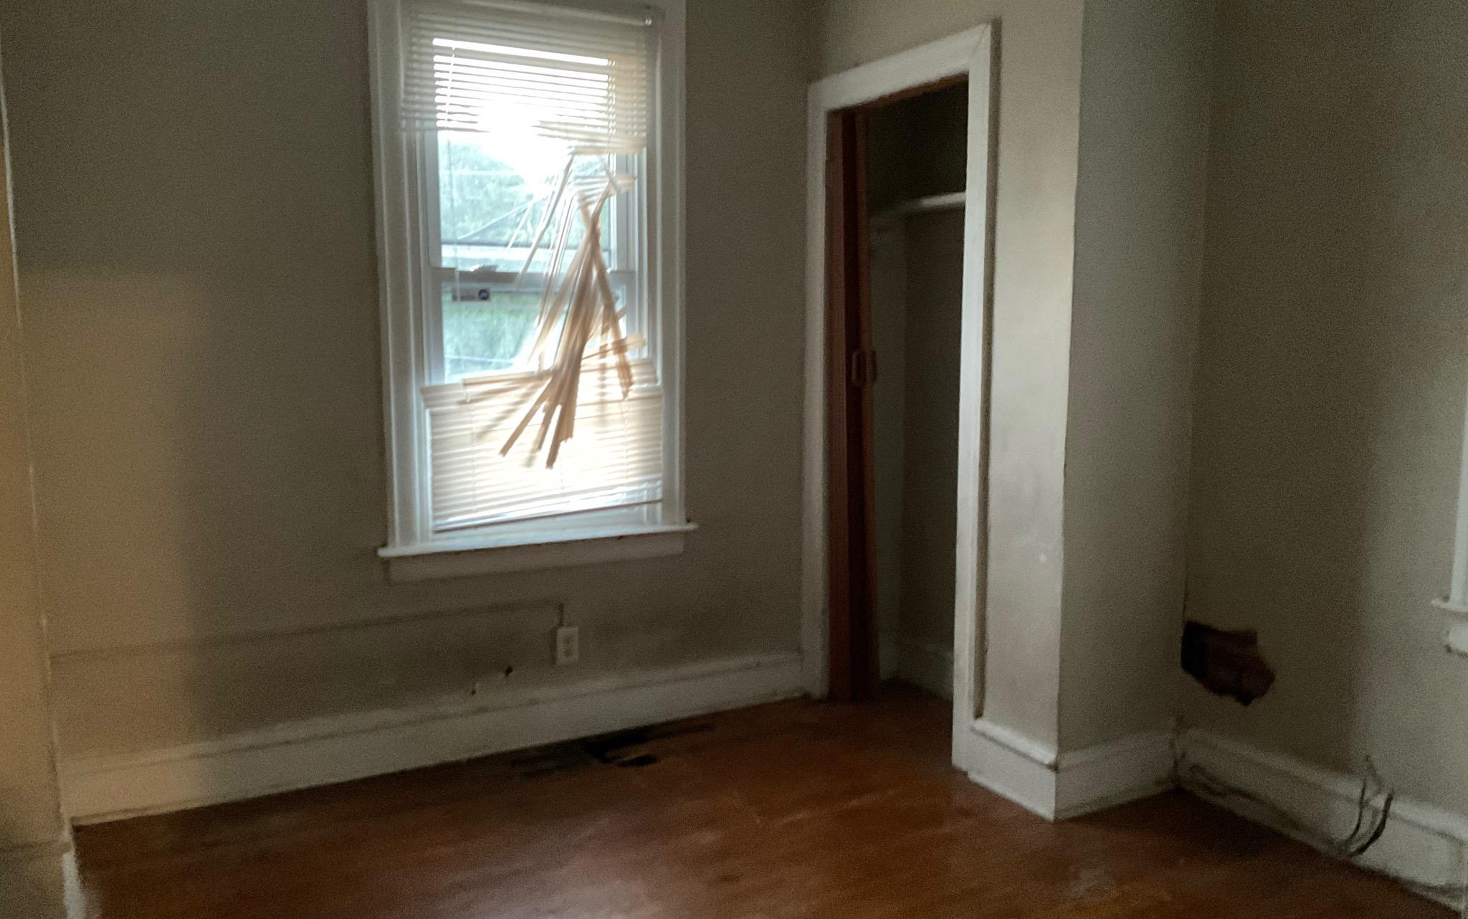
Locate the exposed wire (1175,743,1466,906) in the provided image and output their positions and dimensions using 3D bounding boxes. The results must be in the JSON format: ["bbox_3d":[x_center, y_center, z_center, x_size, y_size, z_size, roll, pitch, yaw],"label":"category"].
[{"bbox_3d":[1.442,0.845,3.124,0.070,0.286,0.816,-4,8,-28],"label":"exposed wire"}]

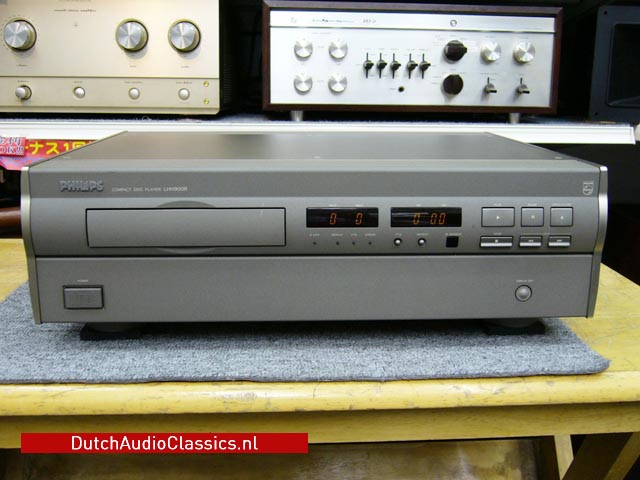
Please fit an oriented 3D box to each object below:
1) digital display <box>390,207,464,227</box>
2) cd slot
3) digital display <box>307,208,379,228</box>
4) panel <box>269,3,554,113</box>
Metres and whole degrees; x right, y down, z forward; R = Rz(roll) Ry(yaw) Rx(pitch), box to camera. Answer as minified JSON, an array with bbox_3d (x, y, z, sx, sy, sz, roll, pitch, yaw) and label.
[{"bbox_3d":[0.086,-0.019,0.526,0.058,0.016,0.010,0,14,-3],"label":"digital display"},{"bbox_3d":[-0.106,-0.011,0.522,0.157,0.031,0.020,0,14,-3],"label":"cd slot"},{"bbox_3d":[0.018,-0.019,0.522,0.058,0.016,0.010,0,14,-3],"label":"digital display"},{"bbox_3d":[0.151,-0.285,1.035,0.462,0.143,0.020,-1,14,-6],"label":"panel"}]

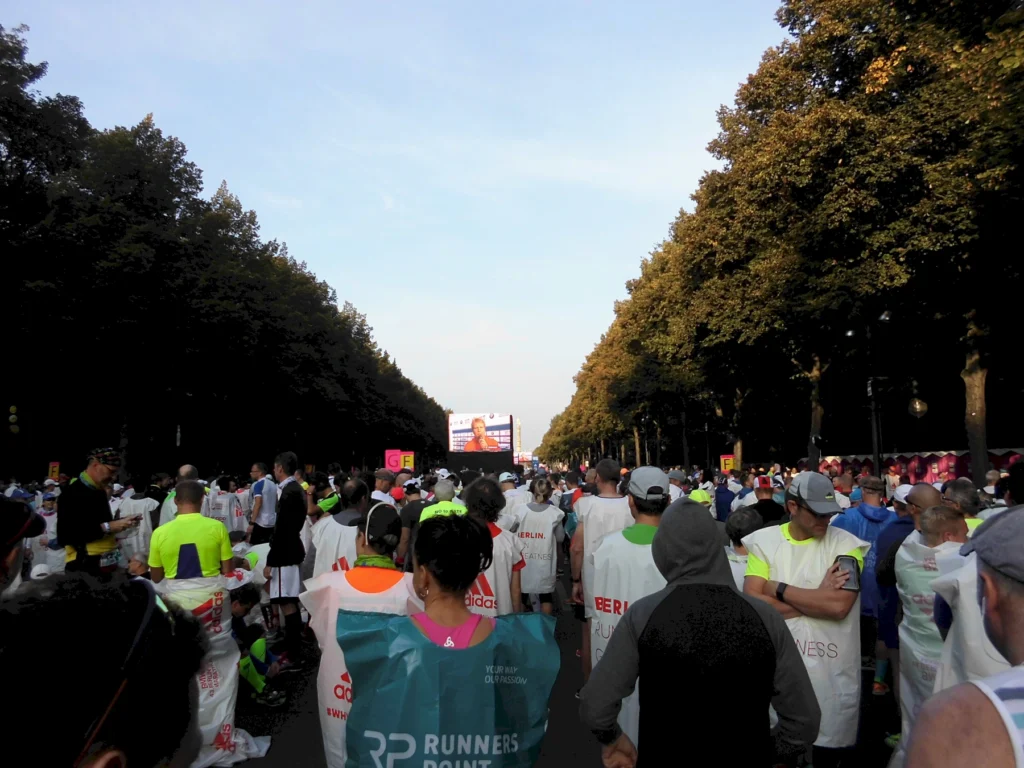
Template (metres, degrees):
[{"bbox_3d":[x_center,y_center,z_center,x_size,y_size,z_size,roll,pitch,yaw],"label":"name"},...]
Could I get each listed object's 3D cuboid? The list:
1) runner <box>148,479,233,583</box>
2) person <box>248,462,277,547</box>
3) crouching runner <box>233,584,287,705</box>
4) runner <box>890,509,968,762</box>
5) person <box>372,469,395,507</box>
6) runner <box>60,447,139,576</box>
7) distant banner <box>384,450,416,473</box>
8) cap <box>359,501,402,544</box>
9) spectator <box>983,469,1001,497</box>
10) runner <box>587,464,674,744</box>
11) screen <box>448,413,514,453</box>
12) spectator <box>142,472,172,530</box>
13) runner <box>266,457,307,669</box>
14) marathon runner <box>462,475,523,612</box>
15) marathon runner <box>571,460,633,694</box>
[{"bbox_3d":[-1.928,1.374,4.628,0.540,1.650,0.400,2,-7,-19],"label":"runner"},{"bbox_3d":[-2.766,1.745,8.561,0.330,1.760,0.480,-1,-6,13],"label":"person"},{"bbox_3d":[-1.926,1.895,5.707,0.700,0.840,0.520,-2,-7,22],"label":"crouching runner"},{"bbox_3d":[1.788,1.286,3.131,0.520,1.610,0.360,-3,-7,28],"label":"runner"},{"bbox_3d":[-1.246,1.680,7.363,0.500,1.730,0.320,-6,-9,45],"label":"person"},{"bbox_3d":[-2.767,1.334,5.135,0.520,1.830,0.500,1,-6,-6],"label":"runner"},{"bbox_3d":[-5.509,3.829,38.000,1.550,1.100,0.100,0,-6,0],"label":"distant banner"},{"bbox_3d":[-0.620,0.655,3.650,0.180,0.160,0.270,6,-3,-43],"label":"cap"},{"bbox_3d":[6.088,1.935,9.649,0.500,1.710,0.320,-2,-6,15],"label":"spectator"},{"bbox_3d":[0.539,1.201,2.989,0.540,1.750,0.340,0,-6,2],"label":"runner"},{"bbox_3d":[-3.683,5.642,89.922,7.400,4.600,0.700,1,-6,-7],"label":"screen"},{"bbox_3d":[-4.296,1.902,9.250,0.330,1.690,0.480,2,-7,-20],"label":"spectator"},{"bbox_3d":[-1.934,1.498,6.626,0.340,1.830,0.480,-2,-7,16],"label":"runner"},{"bbox_3d":[-0.164,1.390,4.477,0.520,1.690,0.330,0,-6,0],"label":"marathon runner"},{"bbox_3d":[0.705,1.442,5.797,0.540,1.760,0.360,1,-6,-7],"label":"marathon runner"}]

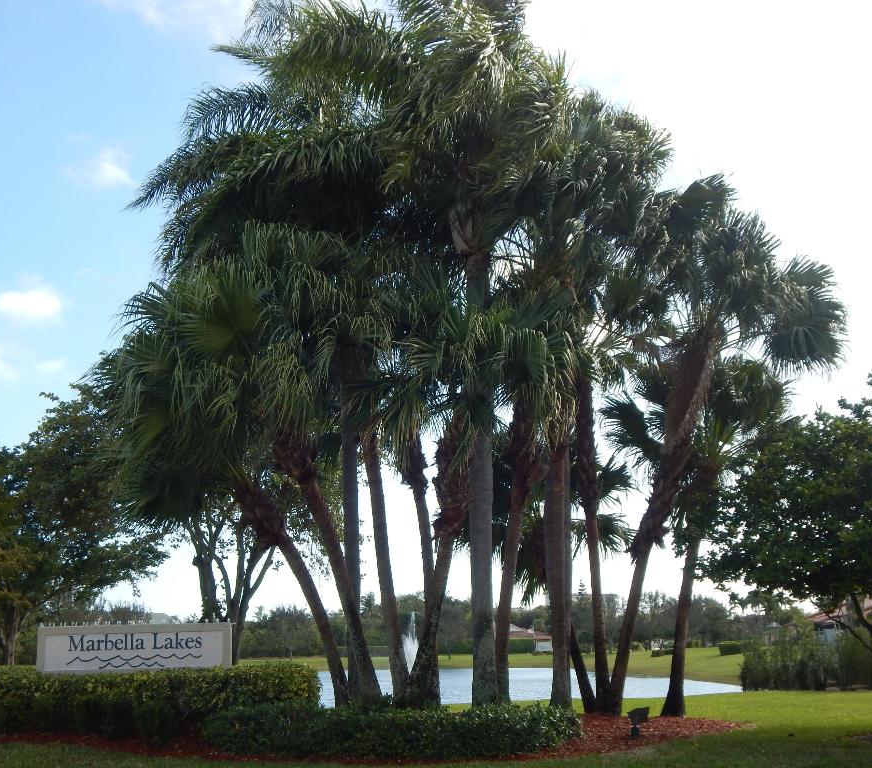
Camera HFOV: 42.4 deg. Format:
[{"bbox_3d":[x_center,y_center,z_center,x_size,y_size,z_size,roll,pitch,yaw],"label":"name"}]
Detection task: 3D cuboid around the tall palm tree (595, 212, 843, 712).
[{"bbox_3d":[5.783,1.121,22.295,5.217,10.308,4.200,-1,-13,0],"label":"tall palm tree"}]

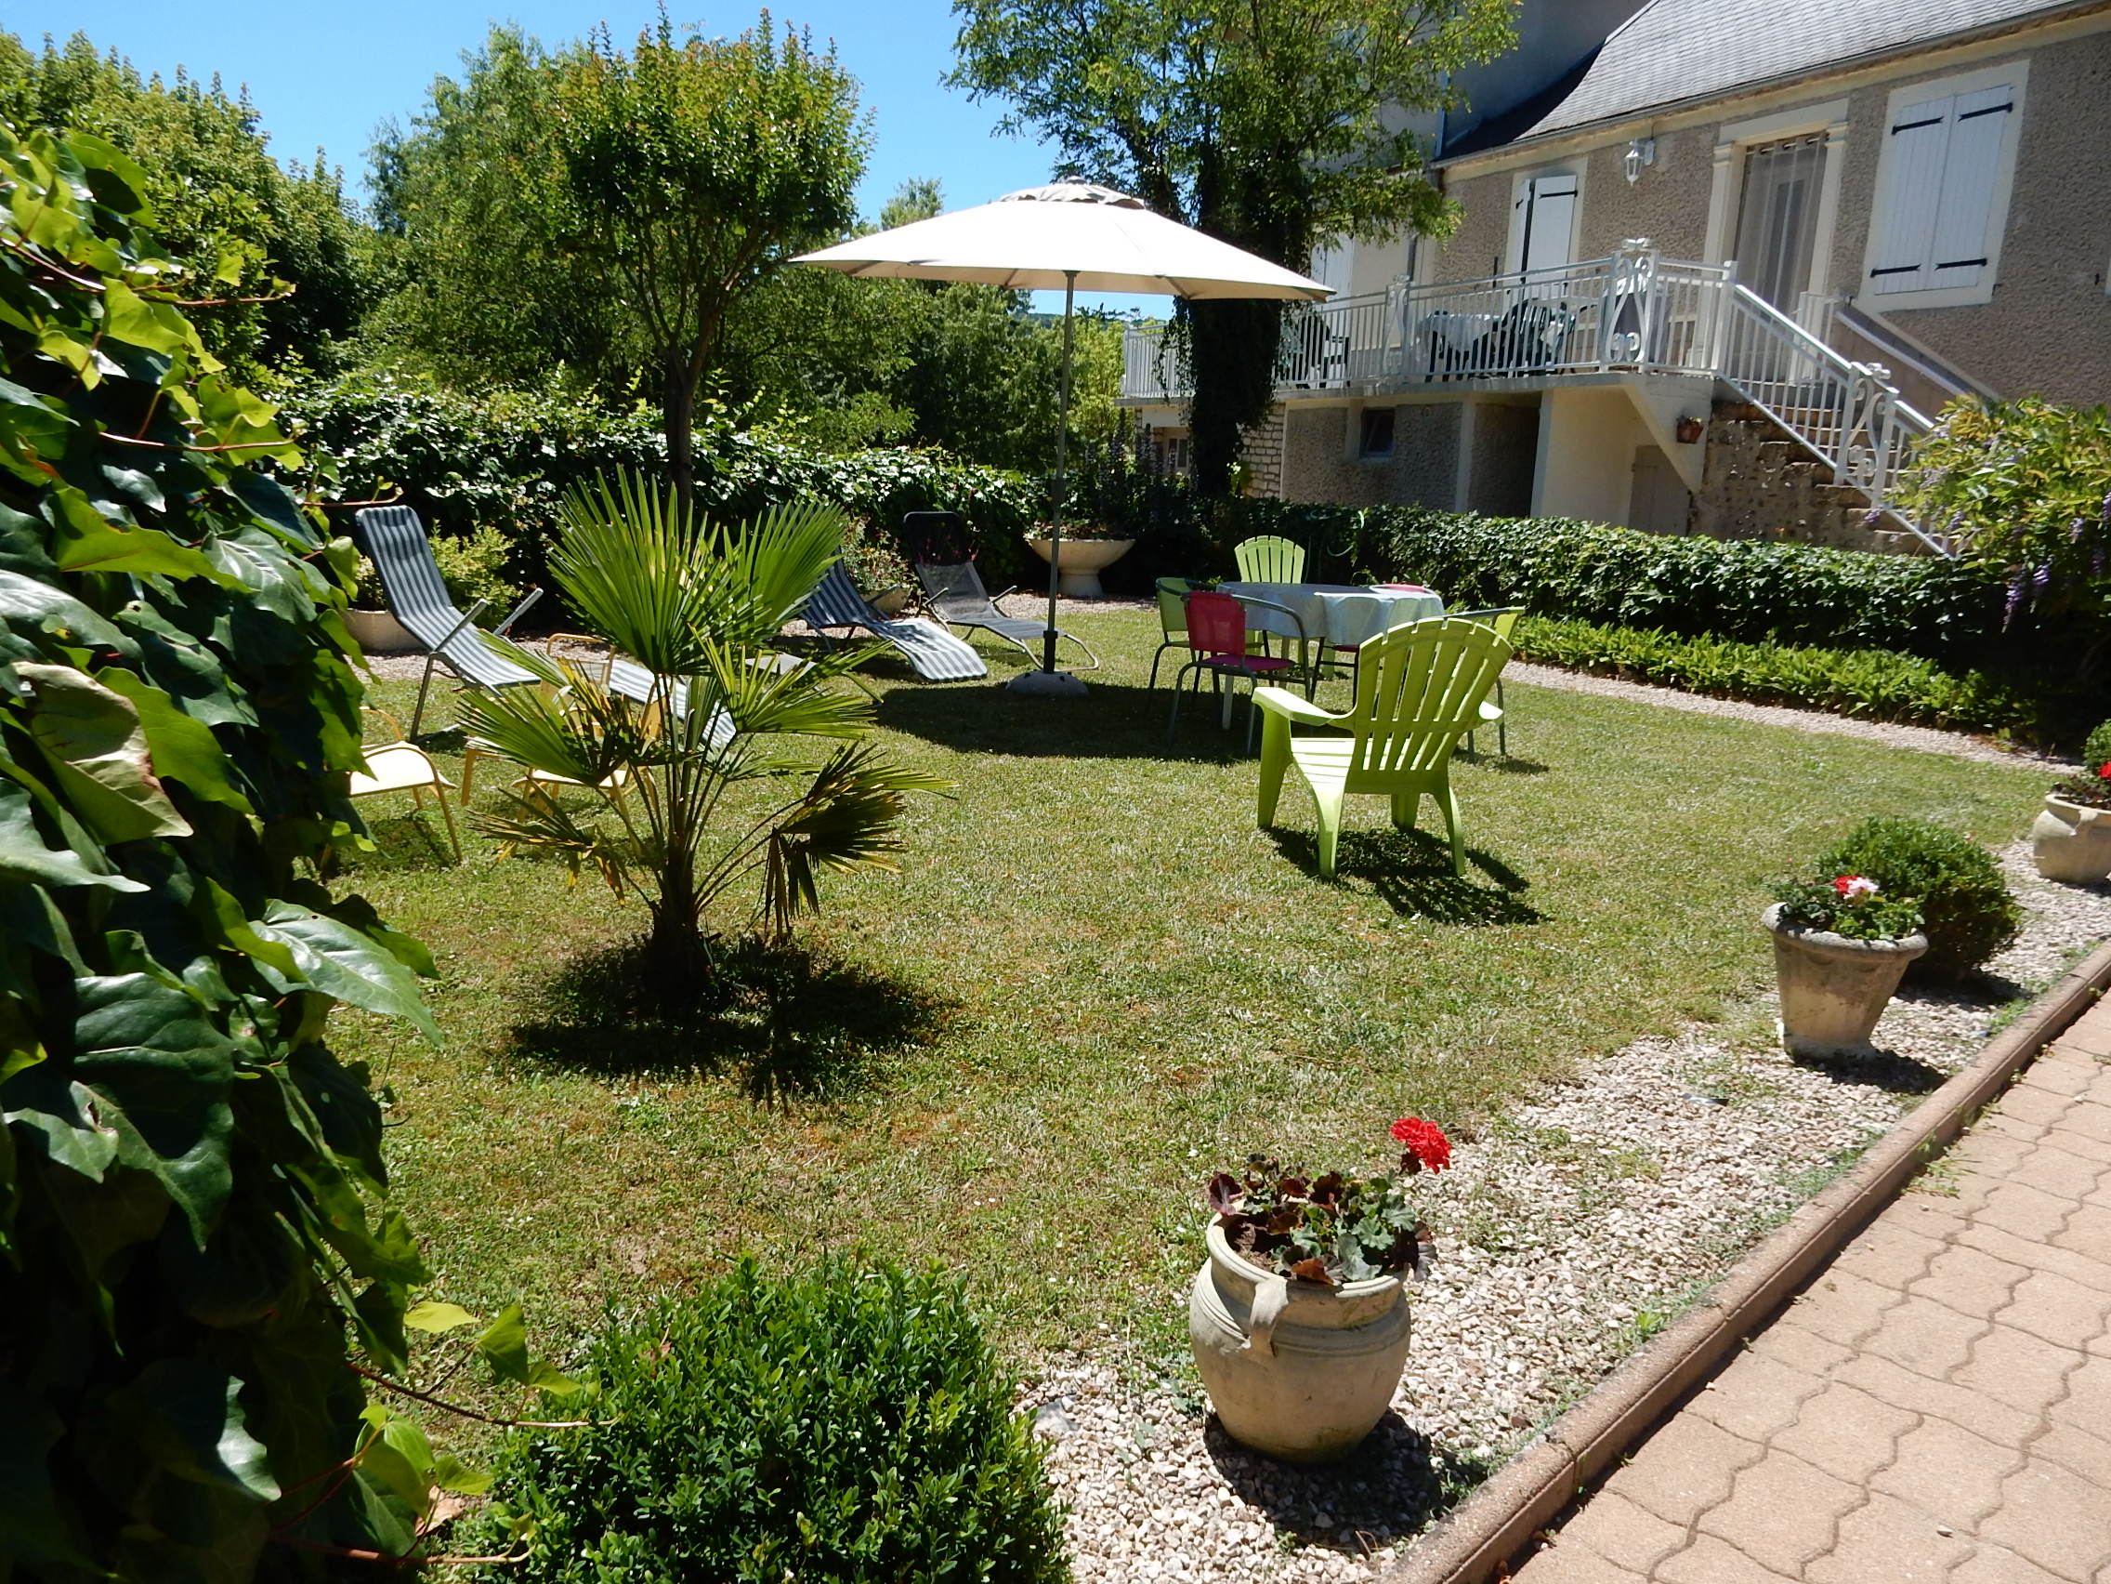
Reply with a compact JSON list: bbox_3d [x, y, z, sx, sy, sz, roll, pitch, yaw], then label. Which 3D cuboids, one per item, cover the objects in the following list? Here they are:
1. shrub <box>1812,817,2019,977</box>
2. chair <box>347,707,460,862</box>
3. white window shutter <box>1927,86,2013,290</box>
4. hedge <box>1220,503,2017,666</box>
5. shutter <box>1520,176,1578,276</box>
[{"bbox_3d":[2.385,0.291,4.230,0.499,0.437,0.499,9,13,29],"label":"shrub"},{"bbox_3d":[-2.366,-0.190,5.005,0.660,0.740,0.720,-5,14,-32],"label":"chair"},{"bbox_3d":[7.324,-4.833,12.241,0.050,1.500,0.450,-4,14,-24],"label":"white window shutter"},{"bbox_3d":[4.083,-1.730,12.683,0.760,1.080,8.051,-5,13,-29],"label":"hedge"},{"bbox_3d":[5.309,-5.939,16.364,0.050,1.220,0.480,-8,16,-39],"label":"shutter"}]

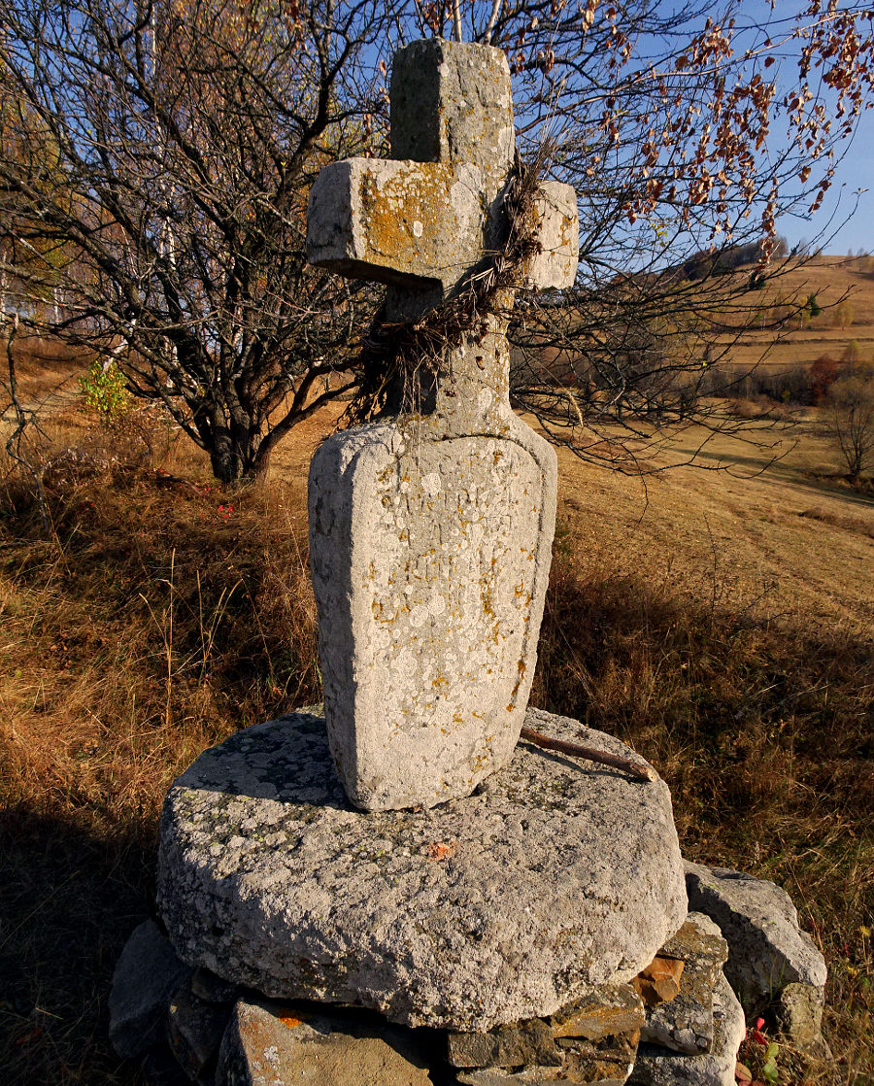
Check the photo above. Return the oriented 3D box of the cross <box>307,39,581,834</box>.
[{"bbox_3d":[0.014,-0.204,1.700,0.490,1.470,0.219,-4,10,-28],"label":"cross"}]

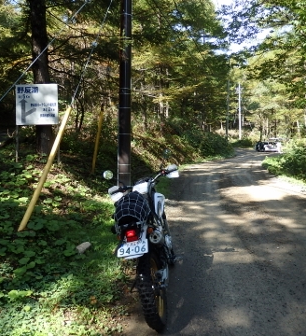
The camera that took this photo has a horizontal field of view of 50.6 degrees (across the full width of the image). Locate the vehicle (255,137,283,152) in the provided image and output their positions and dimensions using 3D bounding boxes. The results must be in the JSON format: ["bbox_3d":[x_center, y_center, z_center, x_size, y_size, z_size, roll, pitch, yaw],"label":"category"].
[{"bbox_3d":[14.585,-2.842,40.500,1.720,1.620,4.200,0,2,6],"label":"vehicle"}]

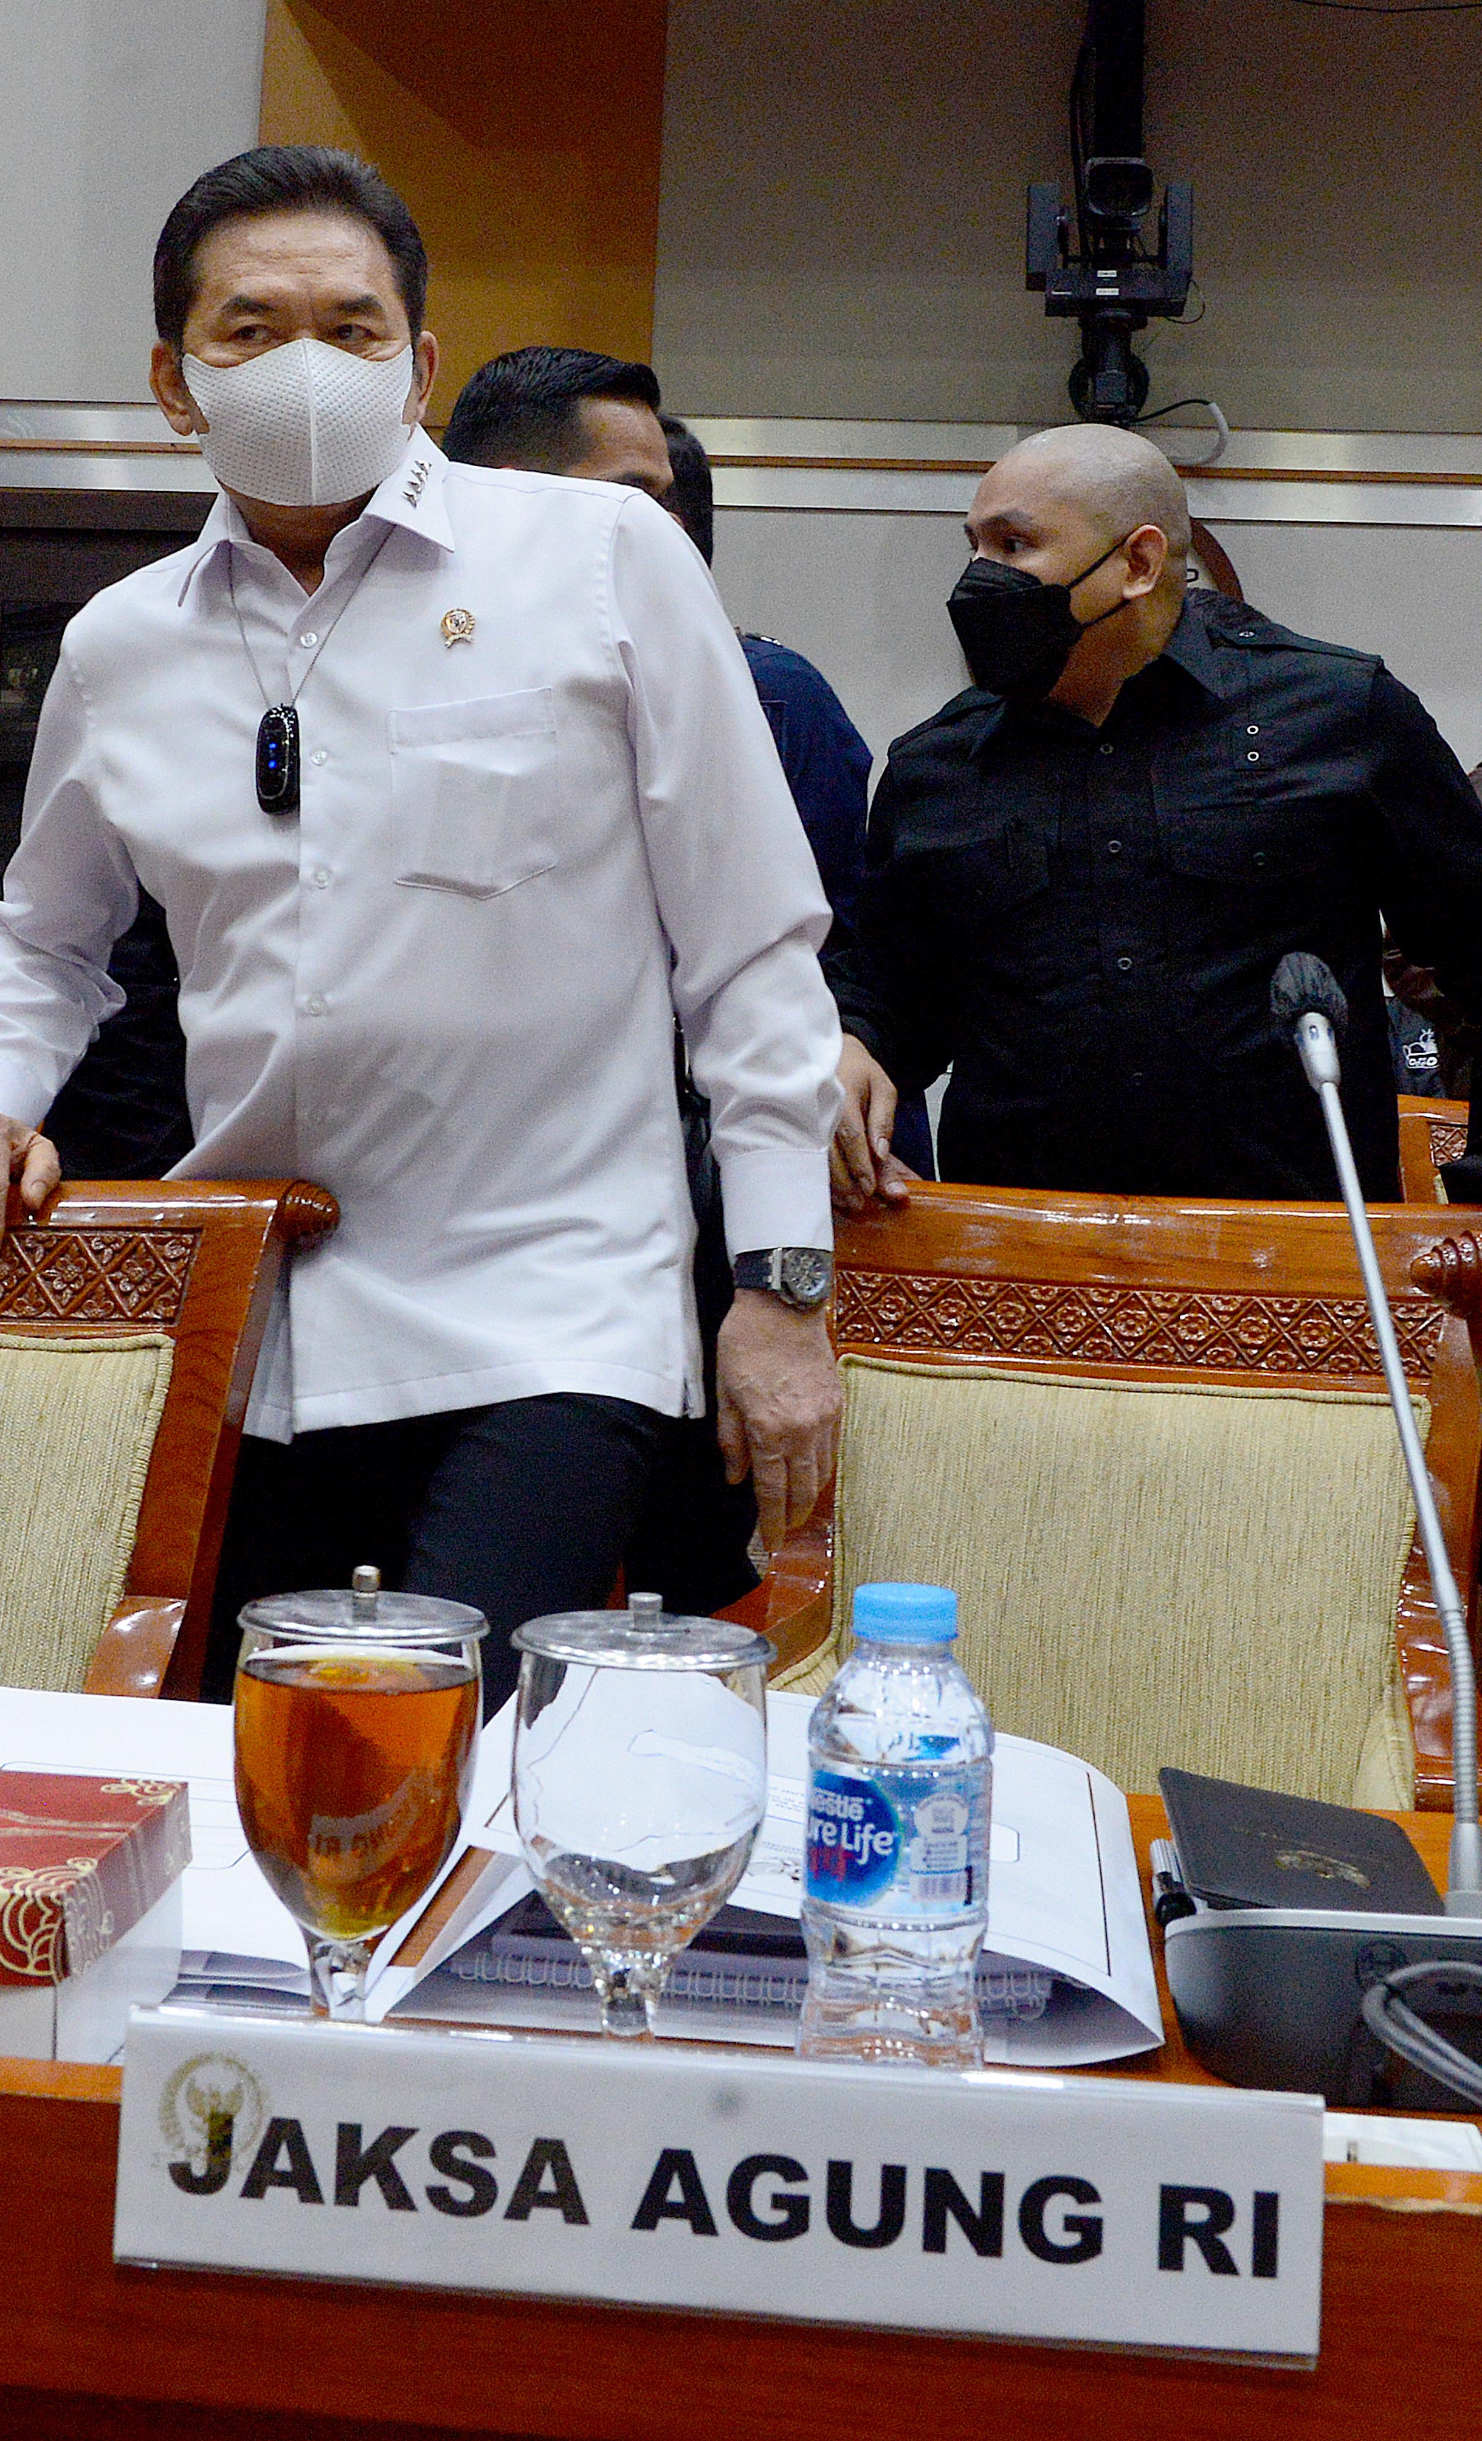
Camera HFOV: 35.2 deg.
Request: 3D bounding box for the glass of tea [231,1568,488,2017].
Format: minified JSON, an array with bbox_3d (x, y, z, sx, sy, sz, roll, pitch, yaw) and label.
[{"bbox_3d":[-0.125,0.190,0.753,0.081,0.154,0.081,2,-2,0],"label":"glass of tea"}]

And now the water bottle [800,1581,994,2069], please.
[{"bbox_3d":[0.051,0.198,0.758,0.062,0.155,0.062,2,-2,0],"label":"water bottle"}]

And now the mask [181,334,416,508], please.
[{"bbox_3d":[-0.283,-0.510,1.494,0.150,0.115,0.085,3,4,-15],"label":"mask"}]

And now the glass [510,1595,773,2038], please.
[{"bbox_3d":[-0.033,0.194,0.718,0.081,0.154,0.081,2,-2,0],"label":"glass"}]

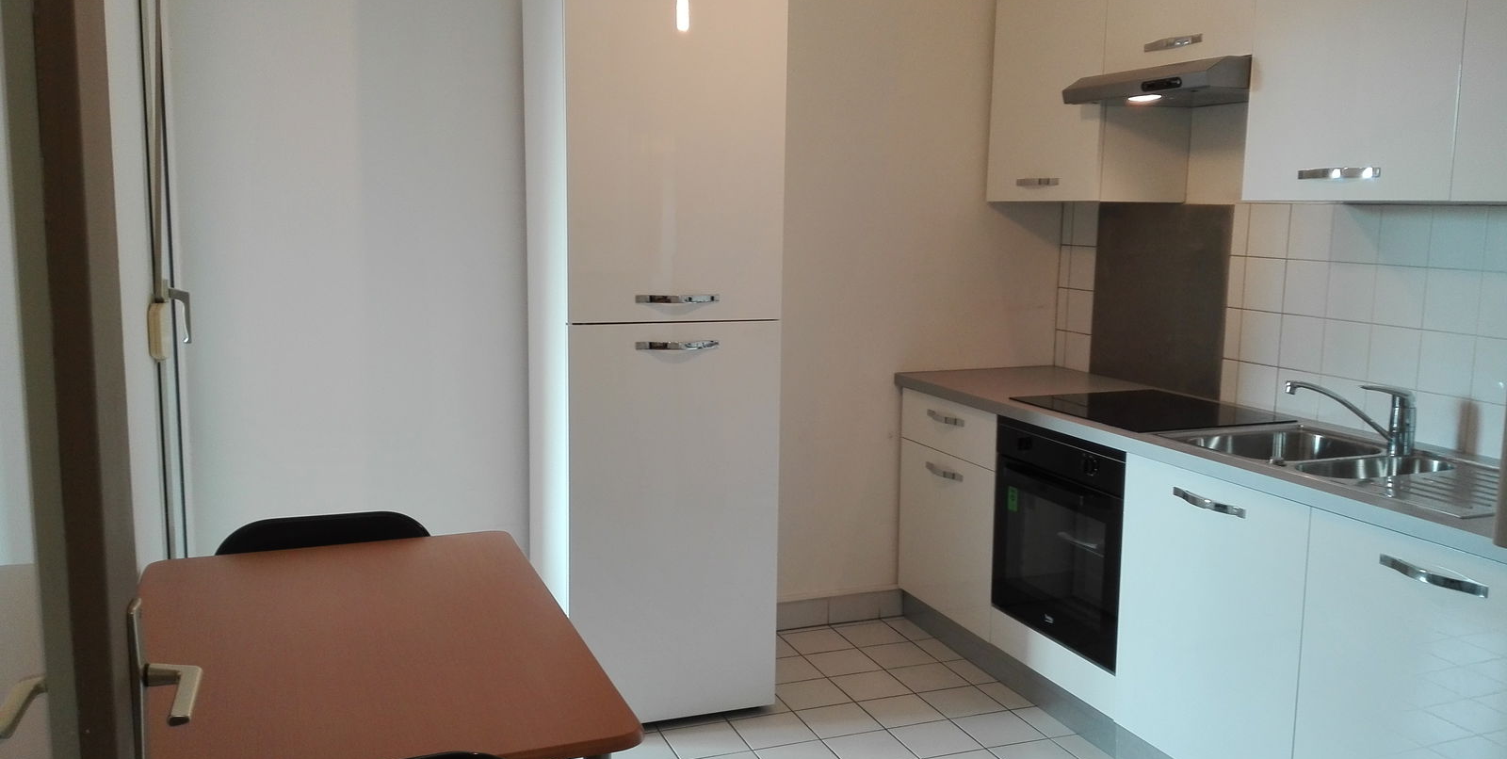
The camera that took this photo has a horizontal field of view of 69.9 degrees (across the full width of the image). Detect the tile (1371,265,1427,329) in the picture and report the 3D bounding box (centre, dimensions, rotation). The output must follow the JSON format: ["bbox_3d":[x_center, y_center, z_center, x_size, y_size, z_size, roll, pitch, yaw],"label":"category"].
[{"bbox_3d":[1.714,-0.219,2.852,0.010,0.160,0.147,-2,9,-21],"label":"tile"}]

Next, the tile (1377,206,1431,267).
[{"bbox_3d":[1.714,-0.374,2.832,0.010,0.160,0.147,-2,9,-21],"label":"tile"}]

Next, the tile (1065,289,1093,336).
[{"bbox_3d":[1.174,-0.242,3.856,0.010,0.152,0.136,-3,9,-24],"label":"tile"}]

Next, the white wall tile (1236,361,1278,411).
[{"bbox_3d":[1.547,0.027,3.305,0.010,0.142,0.147,-2,9,-21],"label":"white wall tile"}]

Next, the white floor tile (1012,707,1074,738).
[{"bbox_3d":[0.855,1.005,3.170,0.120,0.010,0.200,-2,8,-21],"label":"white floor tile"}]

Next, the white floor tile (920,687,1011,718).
[{"bbox_3d":[0.636,0.989,3.288,0.200,0.010,0.181,-2,9,-21],"label":"white floor tile"}]

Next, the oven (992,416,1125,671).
[{"bbox_3d":[1.098,0.442,3.184,0.550,0.610,0.595,-2,8,-21],"label":"oven"}]

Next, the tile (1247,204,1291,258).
[{"bbox_3d":[1.491,-0.428,3.114,0.010,0.152,0.136,-3,9,-24],"label":"tile"}]

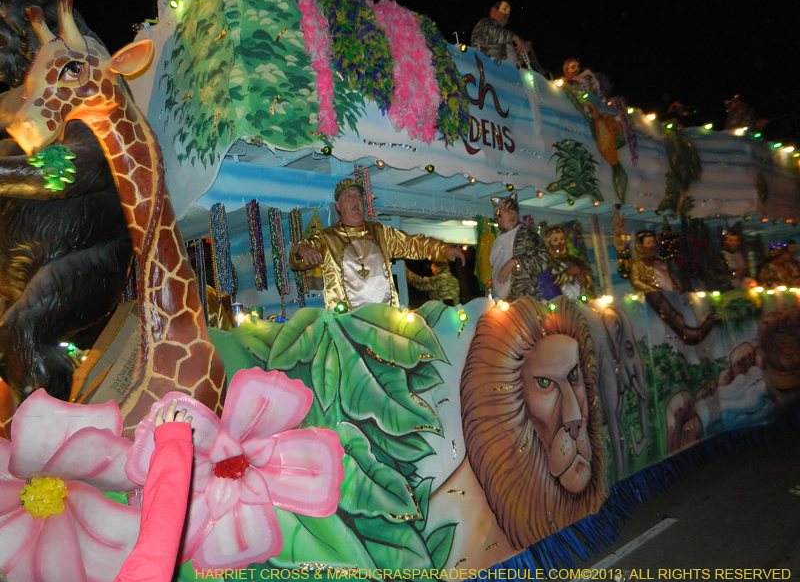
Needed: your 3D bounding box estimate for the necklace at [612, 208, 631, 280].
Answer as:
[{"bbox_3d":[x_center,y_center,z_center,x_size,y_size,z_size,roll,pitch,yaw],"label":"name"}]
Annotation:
[{"bbox_3d":[2.226,-0.475,6.473,0.130,0.700,0.110,-1,-13,-44],"label":"necklace"}]

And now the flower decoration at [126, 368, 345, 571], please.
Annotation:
[{"bbox_3d":[-0.635,0.690,2.500,0.800,0.750,0.250,-6,-10,-25],"label":"flower decoration"}]

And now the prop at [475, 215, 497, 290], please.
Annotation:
[{"bbox_3d":[0.761,-0.326,5.626,0.200,0.620,0.150,-1,-13,-44],"label":"prop"}]

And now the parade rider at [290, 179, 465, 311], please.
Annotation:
[{"bbox_3d":[-0.080,0.155,3.931,1.100,1.760,0.500,-6,-10,-23],"label":"parade rider"}]

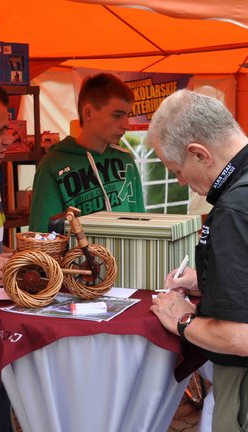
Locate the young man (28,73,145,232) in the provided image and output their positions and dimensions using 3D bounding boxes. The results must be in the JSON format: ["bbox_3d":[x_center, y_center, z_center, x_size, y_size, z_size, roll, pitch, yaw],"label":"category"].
[{"bbox_3d":[-0.126,0.379,2.680,0.450,1.716,0.270,-5,8,-30],"label":"young man"}]

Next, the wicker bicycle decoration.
[{"bbox_3d":[-0.160,0.098,2.020,0.285,0.241,0.200,-1,7,0],"label":"wicker bicycle decoration"}]

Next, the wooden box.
[{"bbox_3d":[0.030,0.098,2.238,0.336,0.180,0.220,3,8,26],"label":"wooden box"}]

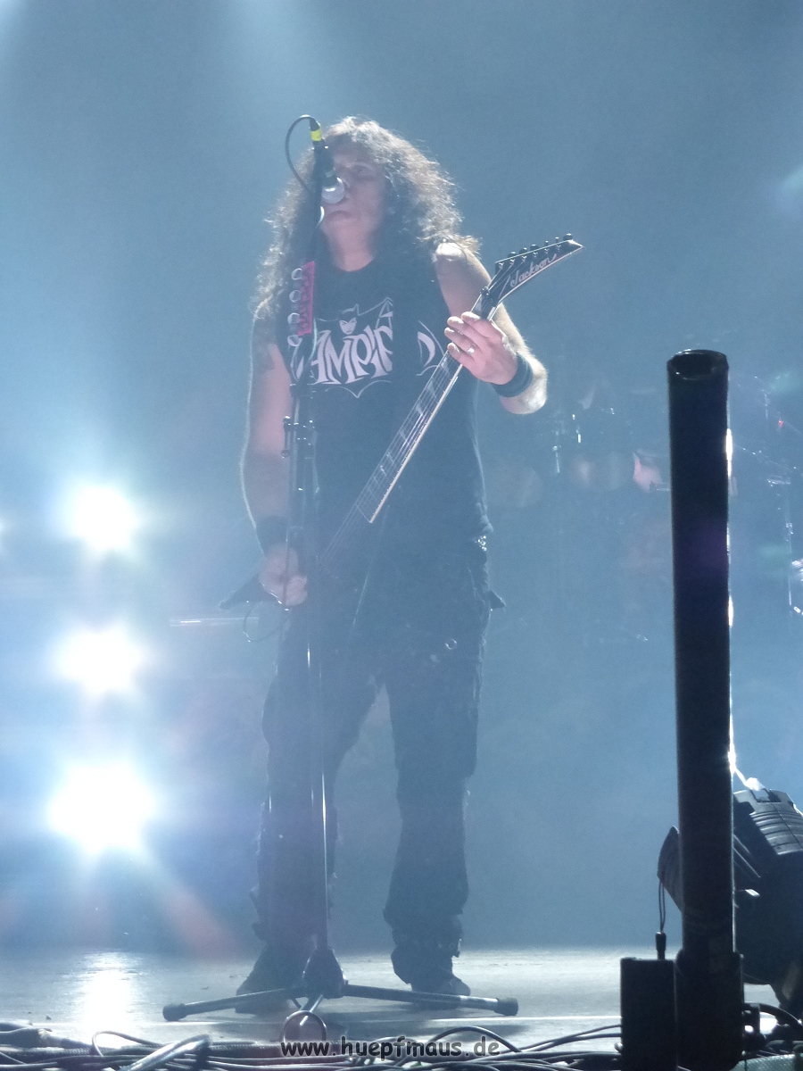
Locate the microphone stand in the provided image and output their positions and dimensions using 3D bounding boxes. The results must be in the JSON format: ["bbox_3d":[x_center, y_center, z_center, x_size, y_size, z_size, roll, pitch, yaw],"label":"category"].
[{"bbox_3d":[-0.122,0.069,4.316,0.630,1.550,0.560,-1,-8,0],"label":"microphone stand"}]

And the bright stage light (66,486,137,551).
[{"bbox_3d":[-1.054,-0.058,8.603,0.260,0.250,0.220,-1,-8,0],"label":"bright stage light"}]

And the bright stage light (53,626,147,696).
[{"bbox_3d":[-1.051,0.438,8.530,0.290,0.260,0.220,-1,-8,0],"label":"bright stage light"}]

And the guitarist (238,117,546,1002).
[{"bbox_3d":[-0.022,0.046,4.795,0.600,1.754,0.480,-3,-9,14],"label":"guitarist"}]

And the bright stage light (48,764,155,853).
[{"bbox_3d":[-1.036,0.946,8.455,0.330,0.290,0.240,-1,-8,0],"label":"bright stage light"}]

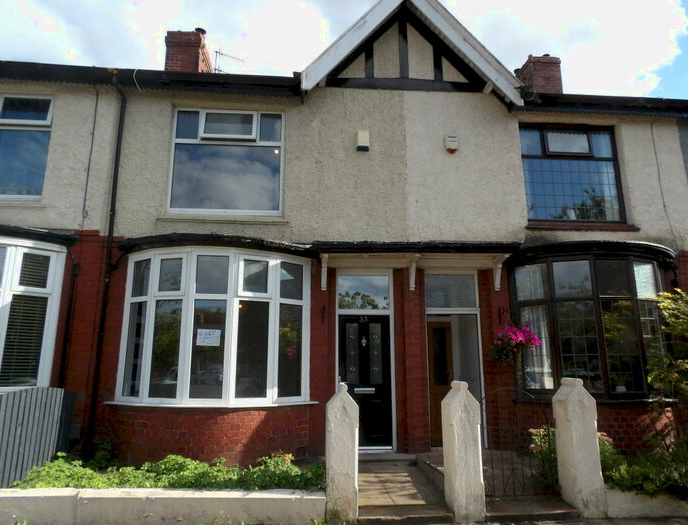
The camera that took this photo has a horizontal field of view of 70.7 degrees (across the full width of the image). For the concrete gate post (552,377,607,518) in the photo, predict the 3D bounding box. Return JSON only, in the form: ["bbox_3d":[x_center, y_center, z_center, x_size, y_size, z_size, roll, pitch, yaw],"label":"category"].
[{"bbox_3d":[2.600,2.020,5.391,0.287,1.391,0.400,1,-12,-6],"label":"concrete gate post"}]

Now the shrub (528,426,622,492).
[{"bbox_3d":[2.753,2.315,5.833,0.950,0.700,0.750,1,-12,-6],"label":"shrub"}]

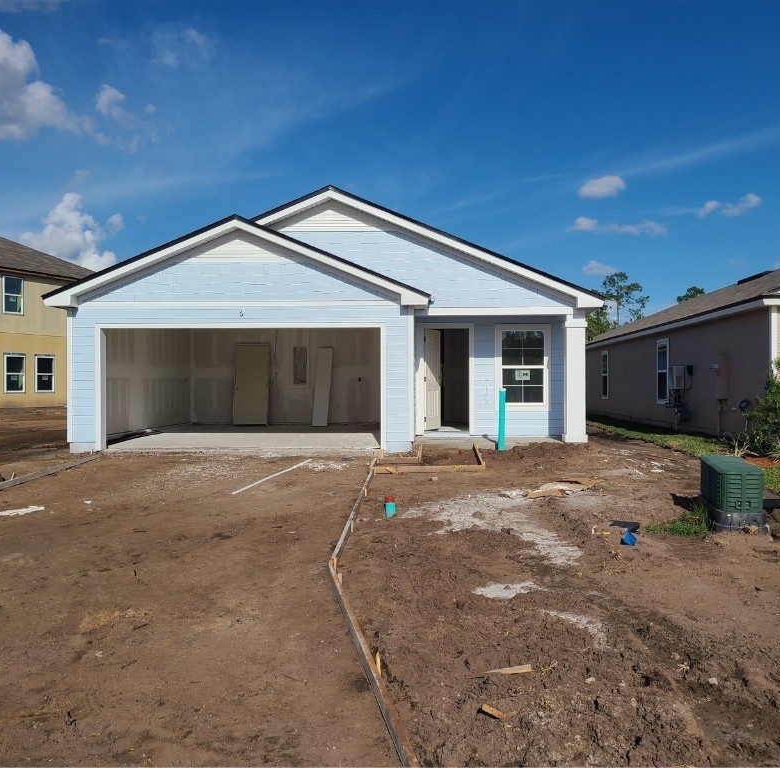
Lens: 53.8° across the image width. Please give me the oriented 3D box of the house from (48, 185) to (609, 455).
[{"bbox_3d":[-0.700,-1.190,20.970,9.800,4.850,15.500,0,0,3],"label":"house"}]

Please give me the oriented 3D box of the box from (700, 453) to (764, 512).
[{"bbox_3d":[3.630,1.050,8.180,0.440,0.450,0.780,0,0,9],"label":"box"}]

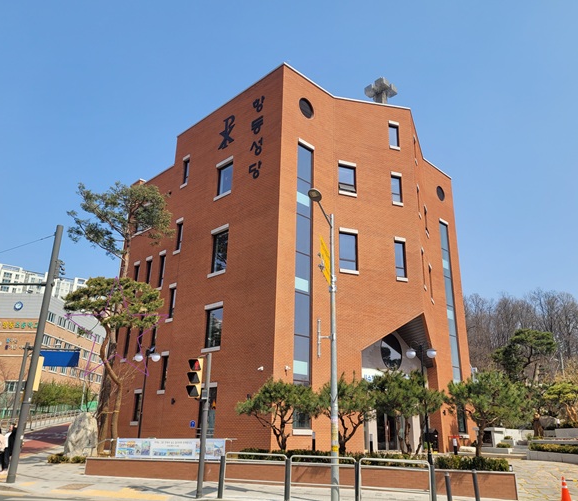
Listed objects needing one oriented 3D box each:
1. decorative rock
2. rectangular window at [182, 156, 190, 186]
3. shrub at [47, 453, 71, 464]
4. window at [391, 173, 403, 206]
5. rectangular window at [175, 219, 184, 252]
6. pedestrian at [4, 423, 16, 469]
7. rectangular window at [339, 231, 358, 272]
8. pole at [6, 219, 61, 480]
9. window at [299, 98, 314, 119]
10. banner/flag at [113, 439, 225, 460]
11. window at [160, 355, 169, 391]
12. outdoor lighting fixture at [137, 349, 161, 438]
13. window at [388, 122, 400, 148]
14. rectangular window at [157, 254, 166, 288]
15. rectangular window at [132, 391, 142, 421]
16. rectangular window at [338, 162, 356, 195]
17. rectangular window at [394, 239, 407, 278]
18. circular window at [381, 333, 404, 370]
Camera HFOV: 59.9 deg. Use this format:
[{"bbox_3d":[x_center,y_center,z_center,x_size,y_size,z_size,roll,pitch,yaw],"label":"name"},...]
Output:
[{"bbox_3d":[-8.226,7.309,19.856,1.050,1.708,0.750,7,-21,-14],"label":"decorative rock"},{"bbox_3d":[-6.496,-4.963,31.883,0.150,1.940,0.700,20,-27,-41],"label":"rectangular window"},{"bbox_3d":[-9.989,8.966,21.762,0.950,0.480,0.750,9,-22,-21],"label":"shrub"},{"bbox_3d":[6.290,-3.511,29.269,0.710,1.970,0.150,9,-21,-19],"label":"window"},{"bbox_3d":[-6.168,-0.721,28.342,0.688,1.675,0.150,-18,-28,42],"label":"rectangular window"},{"bbox_3d":[-10.449,7.375,18.783,0.350,1.736,0.480,7,-21,-14],"label":"pedestrian"},{"bbox_3d":[3.068,0.075,26.020,1.000,2.030,0.200,8,-21,-18],"label":"rectangular window"},{"bbox_3d":[-8.397,3.108,16.827,0.250,8.530,0.250,1,-20,0],"label":"pole"},{"bbox_3d":[0.923,-7.746,27.545,1.150,1.150,0.150,20,-27,-41],"label":"window"},{"bbox_3d":[-4.295,7.116,18.012,4.316,0.670,0.040,-4,-21,15],"label":"banner/flag"},{"bbox_3d":[-6.369,6.306,25.733,0.690,1.703,0.150,-18,-28,42],"label":"window"},{"bbox_3d":[-5.951,6.097,20.396,1.060,4.150,0.380,5,-20,-11],"label":"outdoor lighting fixture"},{"bbox_3d":[6.063,-6.593,28.953,0.674,1.508,0.150,9,-22,-19],"label":"window"},{"bbox_3d":[-7.416,1.265,29.624,0.600,1.950,0.200,-18,-27,42],"label":"rectangular window"},{"bbox_3d":[-8.025,8.361,26.681,0.783,1.420,0.150,-18,-28,42],"label":"rectangular window"},{"bbox_3d":[3.299,-4.006,28.259,1.080,1.870,0.150,9,-21,-19],"label":"rectangular window"},{"bbox_3d":[6.191,0.505,27.805,0.710,2.340,0.150,9,-21,-19],"label":"rectangular window"},{"bbox_3d":[5.564,5.581,27.433,0.150,2.070,2.070,-18,-27,42],"label":"circular window"}]

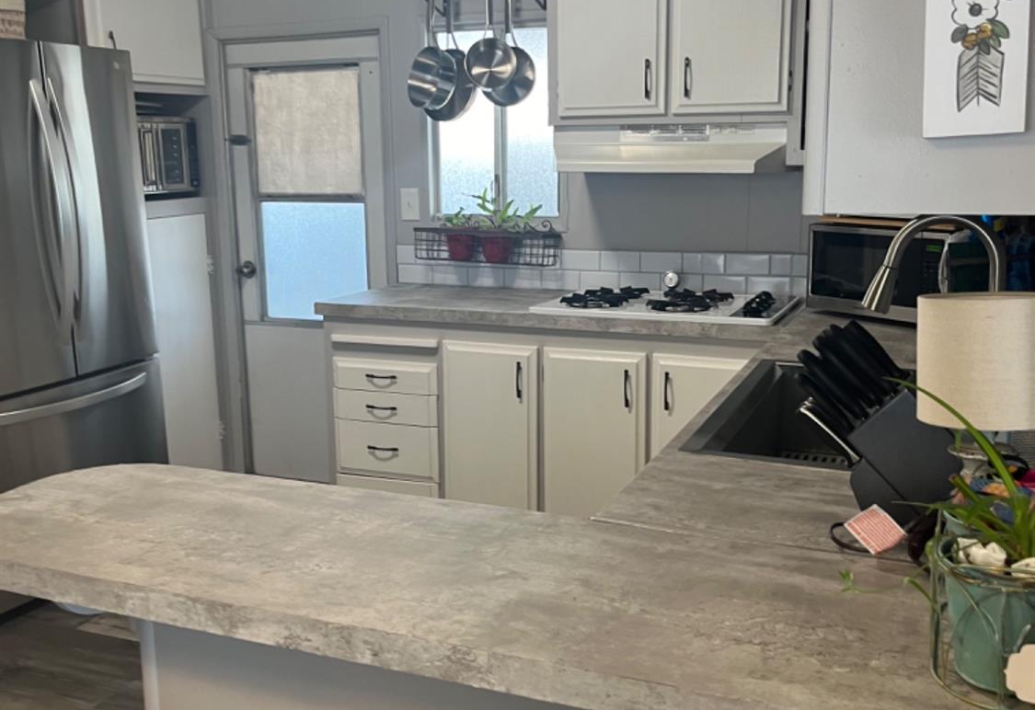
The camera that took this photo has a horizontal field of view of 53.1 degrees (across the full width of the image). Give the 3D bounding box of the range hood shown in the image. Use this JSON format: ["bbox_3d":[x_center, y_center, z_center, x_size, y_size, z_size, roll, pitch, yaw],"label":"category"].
[{"bbox_3d":[0.504,-0.679,3.390,0.755,0.150,0.465,4,12,22],"label":"range hood"}]

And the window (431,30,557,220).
[{"bbox_3d":[-0.092,-0.865,3.869,0.535,0.700,0.060,4,12,23],"label":"window"}]

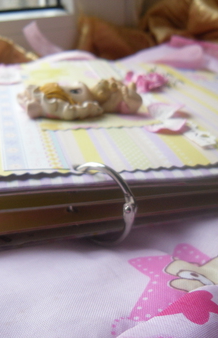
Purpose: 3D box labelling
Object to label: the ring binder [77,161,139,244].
[{"bbox_3d":[-0.004,0.013,0.158,0.032,0.032,0.004,21,24,35],"label":"ring binder"}]

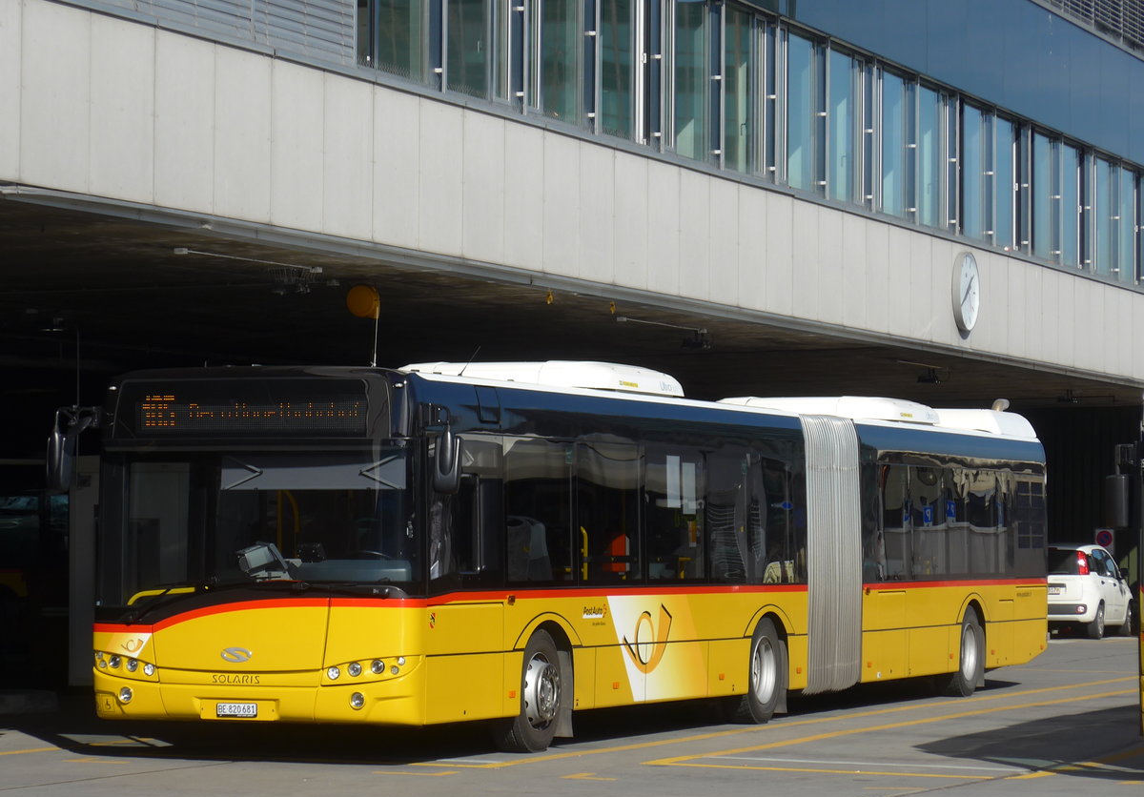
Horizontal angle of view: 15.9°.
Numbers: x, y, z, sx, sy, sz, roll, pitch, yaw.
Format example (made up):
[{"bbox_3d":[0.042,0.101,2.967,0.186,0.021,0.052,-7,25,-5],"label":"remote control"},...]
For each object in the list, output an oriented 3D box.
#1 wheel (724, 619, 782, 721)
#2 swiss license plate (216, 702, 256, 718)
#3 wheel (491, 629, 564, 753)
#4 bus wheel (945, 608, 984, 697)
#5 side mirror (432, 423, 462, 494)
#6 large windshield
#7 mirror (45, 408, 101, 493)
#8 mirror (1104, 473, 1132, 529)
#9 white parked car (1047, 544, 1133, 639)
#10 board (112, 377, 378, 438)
[{"bbox_3d":[1.567,2.426,36.505,0.310,0.950,0.950,0,-2,19],"label":"wheel"},{"bbox_3d":[-2.343,2.179,28.666,0.305,0.100,0.015,0,-2,19],"label":"swiss license plate"},{"bbox_3d":[-0.377,2.200,30.888,0.290,0.950,0.950,0,-2,19],"label":"wheel"},{"bbox_3d":[3.920,2.590,41.972,0.310,0.950,0.950,-1,-2,25],"label":"bus wheel"},{"bbox_3d":[-0.868,0.419,28.387,0.190,0.490,0.170,0,-2,19],"label":"side mirror"},{"bbox_3d":[-2.243,0.911,28.907,2.360,1.110,0.280,0,-6,19],"label":"large windshield"},{"bbox_3d":[-3.556,0.370,29.200,0.330,0.620,0.220,0,-2,19],"label":"mirror"},{"bbox_3d":[3.649,0.685,27.400,0.170,0.370,0.120,0,-2,19],"label":"mirror"},{"bbox_3d":[8.379,3.236,68.859,1.640,1.550,3.650,0,-2,20],"label":"white parked car"},{"bbox_3d":[-2.301,0.064,28.875,1.890,0.410,0.120,0,-2,19],"label":"board"}]

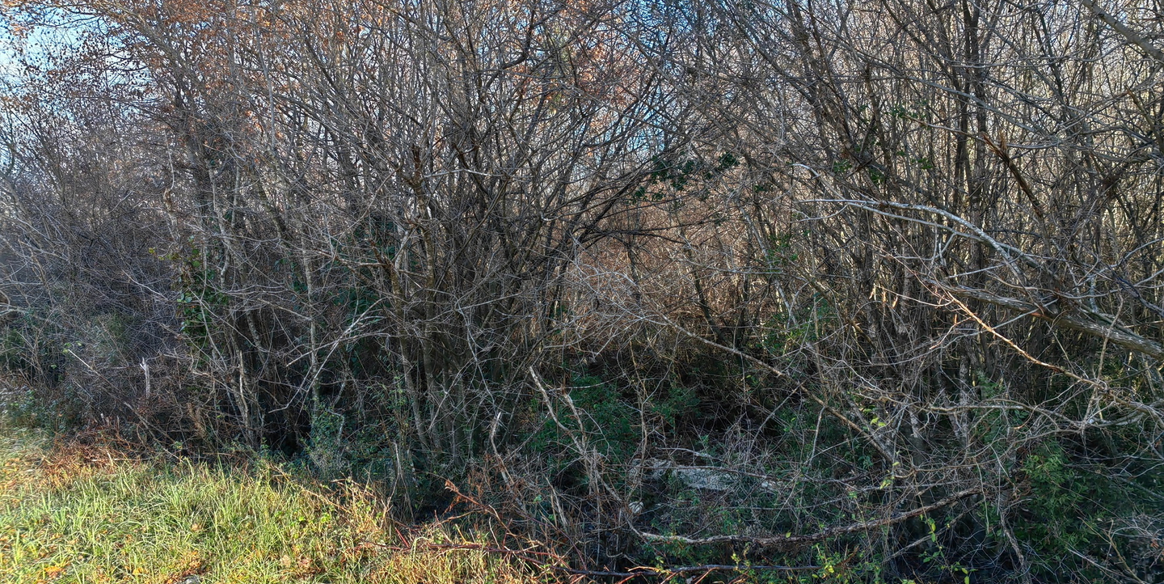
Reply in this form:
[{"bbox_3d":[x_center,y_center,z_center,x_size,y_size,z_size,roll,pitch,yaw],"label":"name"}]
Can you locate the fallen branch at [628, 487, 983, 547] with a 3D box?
[{"bbox_3d":[1.388,1.388,5.600,2.200,0.330,0.350,0,0,-10],"label":"fallen branch"}]

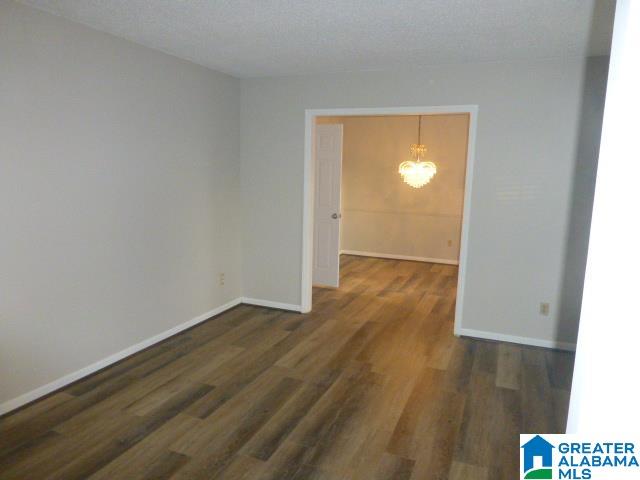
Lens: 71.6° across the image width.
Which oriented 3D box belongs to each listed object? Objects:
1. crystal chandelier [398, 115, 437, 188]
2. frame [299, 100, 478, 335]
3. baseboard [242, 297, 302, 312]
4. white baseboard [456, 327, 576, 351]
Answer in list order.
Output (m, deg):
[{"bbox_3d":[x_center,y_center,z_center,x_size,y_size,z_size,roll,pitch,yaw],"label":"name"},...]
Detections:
[{"bbox_3d":[1.300,-1.205,5.796,0.490,1.060,0.490,5,9,22],"label":"crystal chandelier"},{"bbox_3d":[0.612,-0.201,4.362,1.644,2.109,0.140,5,9,22],"label":"frame"},{"bbox_3d":[-0.546,0.711,4.910,0.766,0.083,0.020,5,9,22],"label":"baseboard"},{"bbox_3d":[1.758,0.902,3.961,0.944,0.085,0.020,5,9,22],"label":"white baseboard"}]

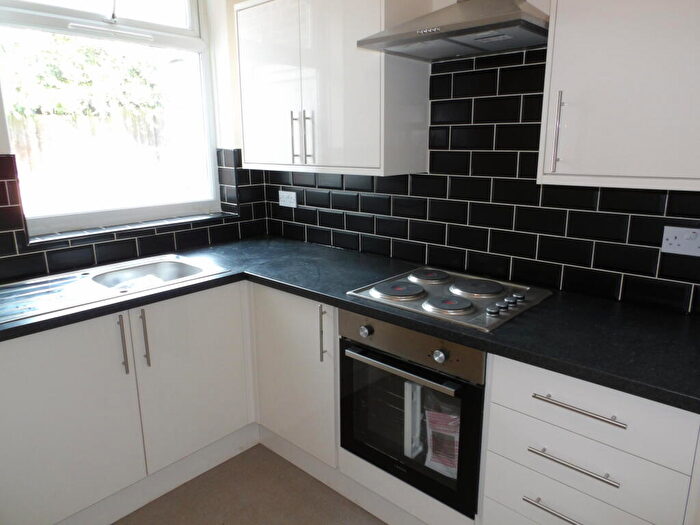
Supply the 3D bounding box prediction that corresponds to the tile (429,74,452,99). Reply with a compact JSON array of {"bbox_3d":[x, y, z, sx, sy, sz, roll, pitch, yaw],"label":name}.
[{"bbox_3d":[0.384,-0.732,2.032,0.104,0.101,0.010,12,19,41],"label":"tile"}]

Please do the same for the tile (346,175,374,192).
[{"bbox_3d":[0.048,-0.402,2.430,0.200,0.100,0.010,12,19,41],"label":"tile"}]

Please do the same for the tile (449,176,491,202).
[{"bbox_3d":[0.500,-0.307,2.033,0.200,0.100,0.010,12,19,41],"label":"tile"}]

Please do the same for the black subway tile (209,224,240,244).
[{"bbox_3d":[-0.714,-0.164,2.781,0.010,0.100,0.200,12,19,41],"label":"black subway tile"}]

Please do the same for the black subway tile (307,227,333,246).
[{"bbox_3d":[-0.170,-0.149,2.704,0.200,0.099,0.010,12,19,41],"label":"black subway tile"}]

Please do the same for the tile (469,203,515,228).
[{"bbox_3d":[0.579,-0.191,1.990,0.200,0.100,0.010,12,19,41],"label":"tile"}]

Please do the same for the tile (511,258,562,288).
[{"bbox_3d":[0.730,0.041,1.908,0.200,0.098,0.009,12,19,41],"label":"tile"}]

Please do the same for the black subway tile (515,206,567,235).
[{"bbox_3d":[0.727,-0.160,1.855,0.200,0.100,0.009,12,19,41],"label":"black subway tile"}]

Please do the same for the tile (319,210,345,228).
[{"bbox_3d":[-0.099,-0.232,2.613,0.200,0.100,0.010,12,19,41],"label":"tile"}]

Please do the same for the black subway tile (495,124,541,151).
[{"bbox_3d":[0.651,-0.476,1.849,0.200,0.100,0.010,12,19,41],"label":"black subway tile"}]

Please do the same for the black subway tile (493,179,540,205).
[{"bbox_3d":[0.650,-0.276,1.895,0.200,0.100,0.009,12,19,41],"label":"black subway tile"}]

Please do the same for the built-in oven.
[{"bbox_3d":[0.356,0.458,1.897,0.597,0.601,0.560,12,19,41],"label":"built-in oven"}]

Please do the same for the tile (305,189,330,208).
[{"bbox_3d":[-0.171,-0.349,2.655,0.200,0.100,0.010,12,19,41],"label":"tile"}]

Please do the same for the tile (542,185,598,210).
[{"bbox_3d":[0.803,-0.244,1.766,0.200,0.100,0.010,12,19,41],"label":"tile"}]

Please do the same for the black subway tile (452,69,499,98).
[{"bbox_3d":[0.498,-0.708,1.931,0.200,0.101,0.010,12,19,41],"label":"black subway tile"}]

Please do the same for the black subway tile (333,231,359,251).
[{"bbox_3d":[-0.021,-0.114,2.561,0.200,0.098,0.009,12,19,41],"label":"black subway tile"}]

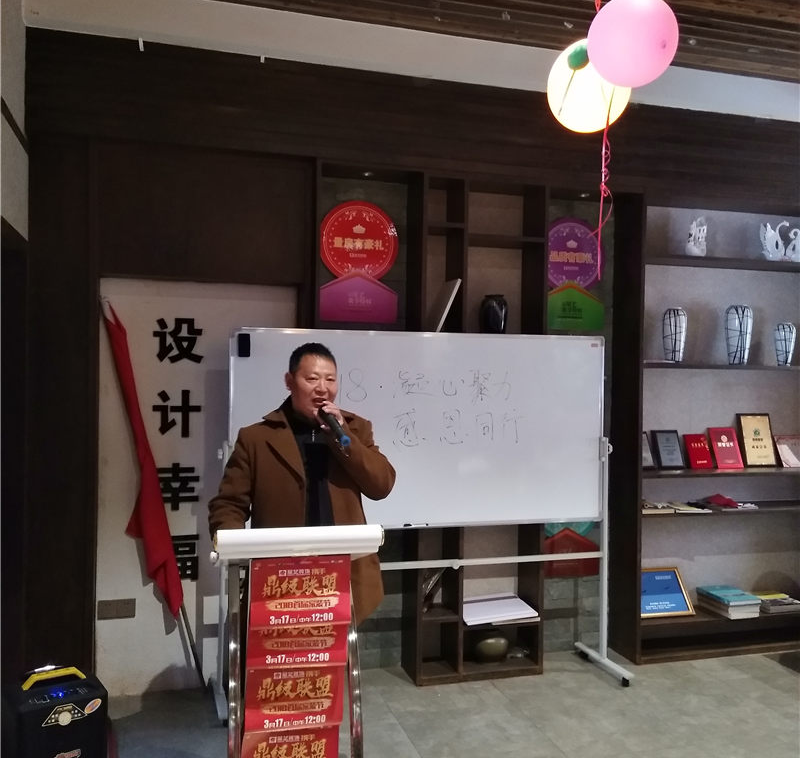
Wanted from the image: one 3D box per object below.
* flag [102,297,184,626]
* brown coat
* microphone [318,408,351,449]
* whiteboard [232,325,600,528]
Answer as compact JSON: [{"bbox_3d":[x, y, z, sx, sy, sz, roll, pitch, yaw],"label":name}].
[{"bbox_3d":[-1.291,0.413,3.878,0.215,1.579,0.140,-13,2,-16],"label":"flag"},{"bbox_3d":[-0.346,0.495,2.840,0.630,0.800,0.420,1,0,-11],"label":"brown coat"},{"bbox_3d":[-0.222,0.154,2.645,0.050,0.050,0.225,-17,37,-23],"label":"microphone"},{"bbox_3d":[0.149,0.260,4.077,2.002,0.989,0.035,1,0,-16],"label":"whiteboard"}]

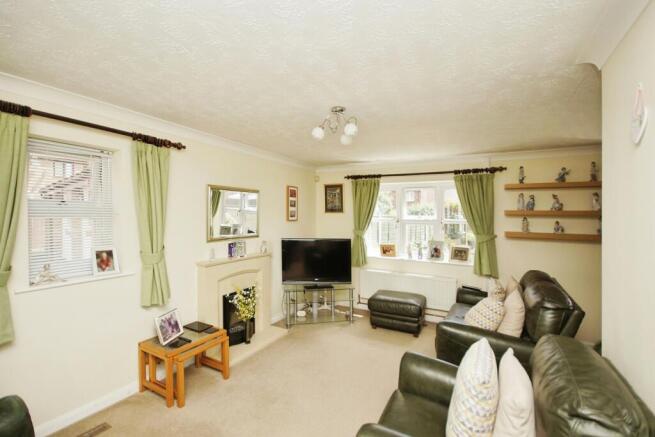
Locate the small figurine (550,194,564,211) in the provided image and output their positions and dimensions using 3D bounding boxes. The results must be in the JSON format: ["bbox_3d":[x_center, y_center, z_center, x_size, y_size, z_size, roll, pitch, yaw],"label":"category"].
[{"bbox_3d":[2.763,-0.191,3.284,0.128,0.189,0.102,0,1,28],"label":"small figurine"}]

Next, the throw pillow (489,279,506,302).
[{"bbox_3d":[1.724,0.828,2.904,0.143,0.408,0.418,21,11,28],"label":"throw pillow"}]

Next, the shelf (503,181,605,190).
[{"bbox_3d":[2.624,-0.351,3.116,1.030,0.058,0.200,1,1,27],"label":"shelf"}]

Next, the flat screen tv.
[{"bbox_3d":[-0.156,0.617,3.870,0.980,0.655,0.110,0,1,-9],"label":"flat screen tv"}]

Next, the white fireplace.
[{"bbox_3d":[-0.945,0.990,3.250,0.398,1.020,1.153,0,1,28],"label":"white fireplace"}]

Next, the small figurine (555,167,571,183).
[{"bbox_3d":[2.666,-0.488,3.083,0.140,0.175,0.100,1,1,27],"label":"small figurine"}]

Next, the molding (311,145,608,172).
[{"bbox_3d":[1.481,-0.863,4.029,3.896,0.122,0.102,0,1,28],"label":"molding"}]

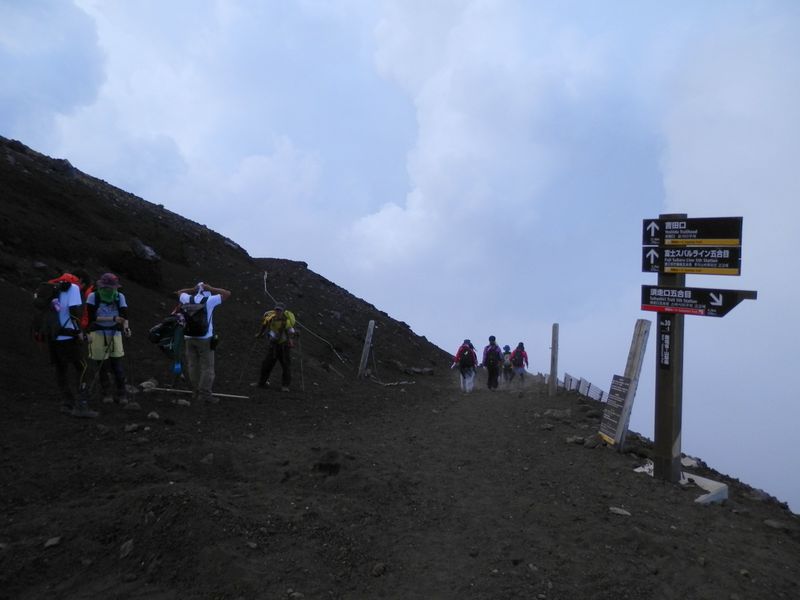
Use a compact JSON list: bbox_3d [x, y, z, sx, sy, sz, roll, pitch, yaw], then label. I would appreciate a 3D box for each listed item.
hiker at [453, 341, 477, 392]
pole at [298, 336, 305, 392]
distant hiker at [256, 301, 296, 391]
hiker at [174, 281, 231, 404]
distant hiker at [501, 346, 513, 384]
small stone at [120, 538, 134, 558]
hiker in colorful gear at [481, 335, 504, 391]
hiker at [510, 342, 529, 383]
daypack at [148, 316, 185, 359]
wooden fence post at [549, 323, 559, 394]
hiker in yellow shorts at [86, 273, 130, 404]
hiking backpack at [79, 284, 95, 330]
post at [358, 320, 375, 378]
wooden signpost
[{"bbox_3d":[1.927,1.942,17.000,0.680,1.600,0.520,-1,6,5],"label":"hiker"},{"bbox_3d":[-1.790,1.172,10.500,0.050,1.070,0.050,-5,5,0],"label":"pole"},{"bbox_3d":[-2.133,0.814,9.900,0.650,1.500,0.520,-3,6,-6],"label":"distant hiker"},{"bbox_3d":[-2.570,0.552,7.500,0.660,1.580,0.450,-1,6,13],"label":"hiker"},{"bbox_3d":[4.344,2.583,23.500,0.520,1.550,0.460,-1,6,6],"label":"distant hiker"},{"bbox_3d":[-1.603,1.464,3.400,0.080,0.085,0.080,-1,6,0],"label":"small stone"},{"bbox_3d":[2.818,1.919,17.600,0.600,1.650,0.480,-2,6,3],"label":"hiker in colorful gear"},{"bbox_3d":[4.633,2.442,22.400,0.640,1.600,0.500,-1,6,6],"label":"hiker"},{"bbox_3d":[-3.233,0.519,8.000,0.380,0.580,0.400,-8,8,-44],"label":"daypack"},{"bbox_3d":[3.061,1.184,11.500,0.135,1.450,0.135,2,6,0],"label":"wooden fence post"},{"bbox_3d":[-3.639,0.480,7.200,0.530,1.620,0.420,-5,7,-25],"label":"hiker in yellow shorts"},{"bbox_3d":[-4.110,0.099,7.600,0.330,0.600,0.280,-2,6,-3],"label":"hiking backpack"},{"bbox_3d":[-0.823,1.229,14.200,0.150,1.480,0.150,11,5,0],"label":"post"},{"bbox_3d":[2.313,0.409,4.489,0.190,2.140,0.832,-8,9,-42],"label":"wooden signpost"}]

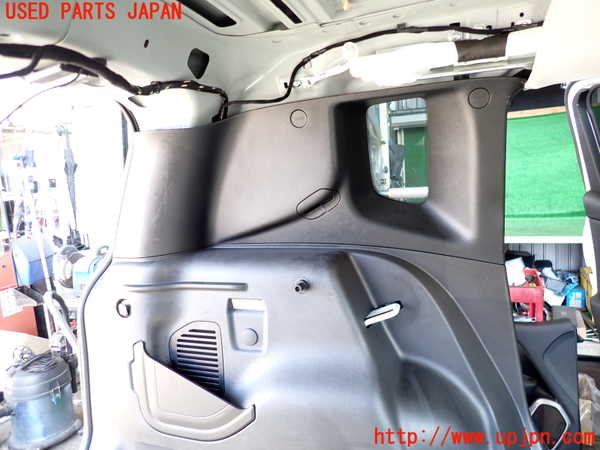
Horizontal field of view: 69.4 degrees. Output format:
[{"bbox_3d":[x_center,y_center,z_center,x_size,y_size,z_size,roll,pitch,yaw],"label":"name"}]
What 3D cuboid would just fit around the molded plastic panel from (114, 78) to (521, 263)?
[{"bbox_3d":[0.016,-0.088,0.820,0.740,0.335,0.200,1,3,12],"label":"molded plastic panel"}]

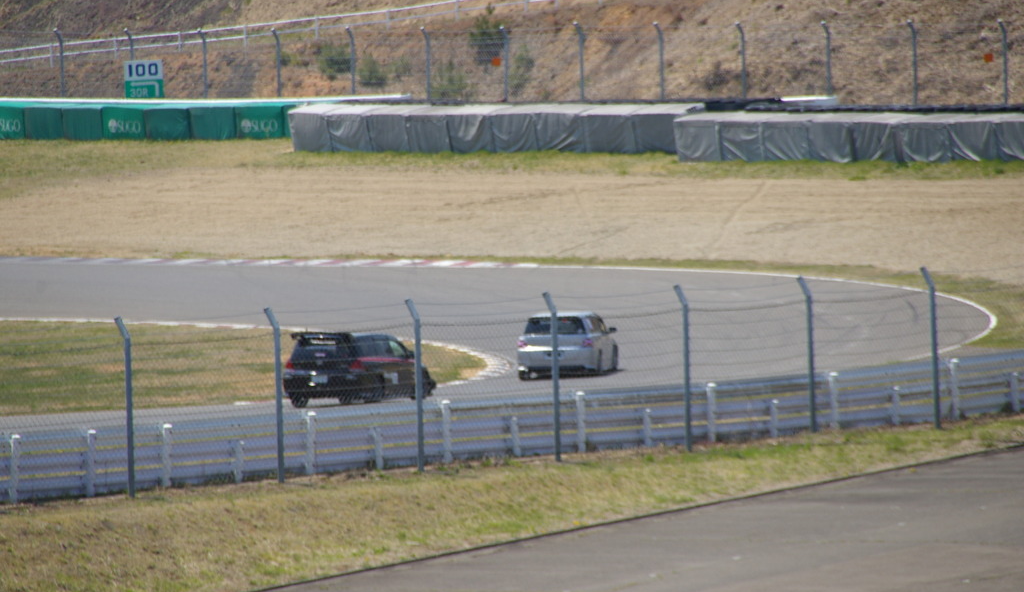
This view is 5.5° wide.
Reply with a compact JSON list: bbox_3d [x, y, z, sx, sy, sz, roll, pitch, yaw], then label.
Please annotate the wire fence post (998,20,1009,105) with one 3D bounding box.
[{"bbox_3d":[13.506,-6.234,293.000,0.260,2.700,0.080,-4,3,-35],"label":"wire fence post"}]

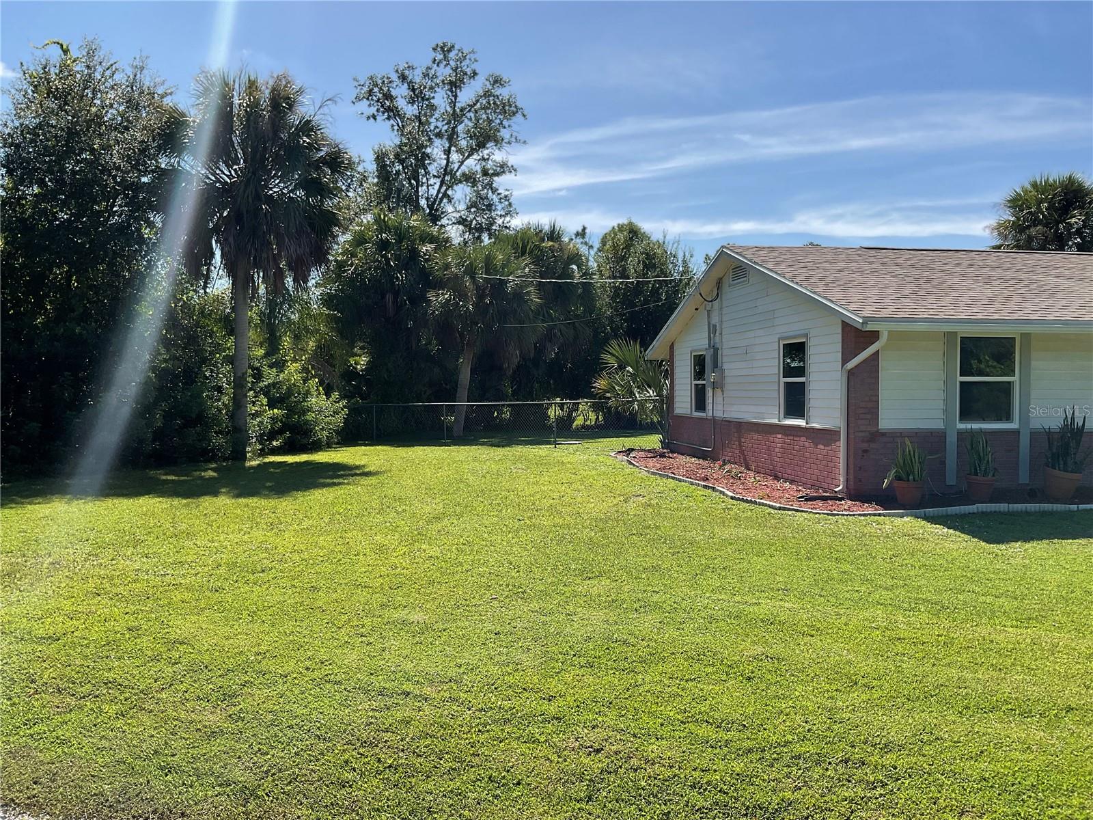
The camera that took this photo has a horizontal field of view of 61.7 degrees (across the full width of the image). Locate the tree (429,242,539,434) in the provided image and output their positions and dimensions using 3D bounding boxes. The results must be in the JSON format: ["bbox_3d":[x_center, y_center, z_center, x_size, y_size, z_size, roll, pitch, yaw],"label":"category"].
[{"bbox_3d":[-2.160,-2.420,32.000,3.800,6.700,3.700,0,1,0],"label":"tree"}]

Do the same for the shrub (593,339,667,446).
[{"bbox_3d":[2.350,-0.440,23.700,2.300,2.800,2.200,0,1,0],"label":"shrub"}]

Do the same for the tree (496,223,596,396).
[{"bbox_3d":[-0.080,-3.150,35.000,4.000,8.100,4.000,0,1,0],"label":"tree"}]

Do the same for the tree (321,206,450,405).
[{"bbox_3d":[-6.000,-3.330,34.500,4.700,8.500,4.600,0,1,0],"label":"tree"}]

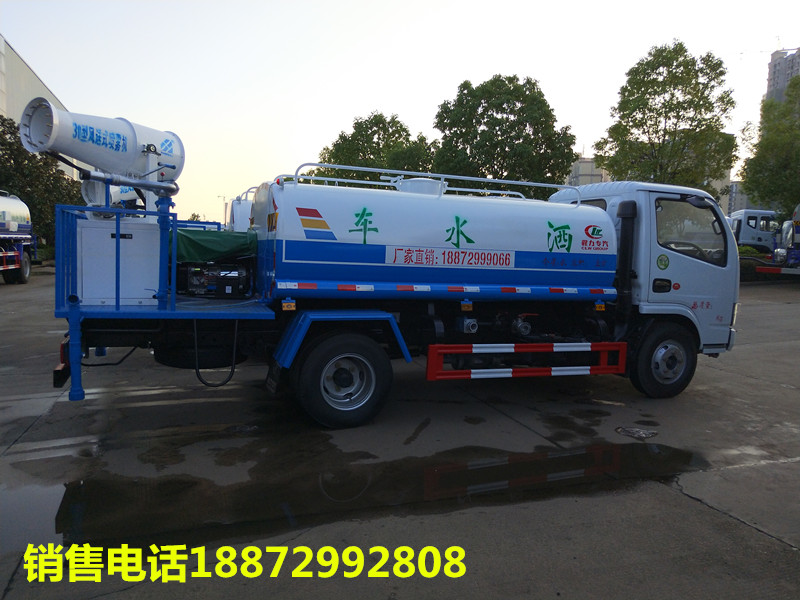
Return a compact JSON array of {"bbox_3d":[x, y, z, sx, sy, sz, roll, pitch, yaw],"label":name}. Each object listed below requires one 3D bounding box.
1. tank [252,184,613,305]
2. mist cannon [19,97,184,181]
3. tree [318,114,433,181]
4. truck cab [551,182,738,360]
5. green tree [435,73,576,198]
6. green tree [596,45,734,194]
[{"bbox_3d":[0.242,-0.518,5.723,3.200,1.020,1.820,0,4,-19],"label":"tank"},{"bbox_3d":[-2.373,-1.265,4.700,0.500,0.510,1.170,3,1,27],"label":"mist cannon"},{"bbox_3d":[-1.376,-5.478,30.000,6.300,8.500,6.300,1,4,0],"label":"tree"},{"bbox_3d":[2.606,-0.369,6.531,1.480,1.730,1.820,0,4,-19],"label":"truck cab"},{"bbox_3d":[4.521,-5.257,25.000,6.200,9.000,6.200,1,4,0],"label":"green tree"},{"bbox_3d":[10.109,-5.197,22.000,5.500,9.400,5.500,1,4,0],"label":"green tree"}]

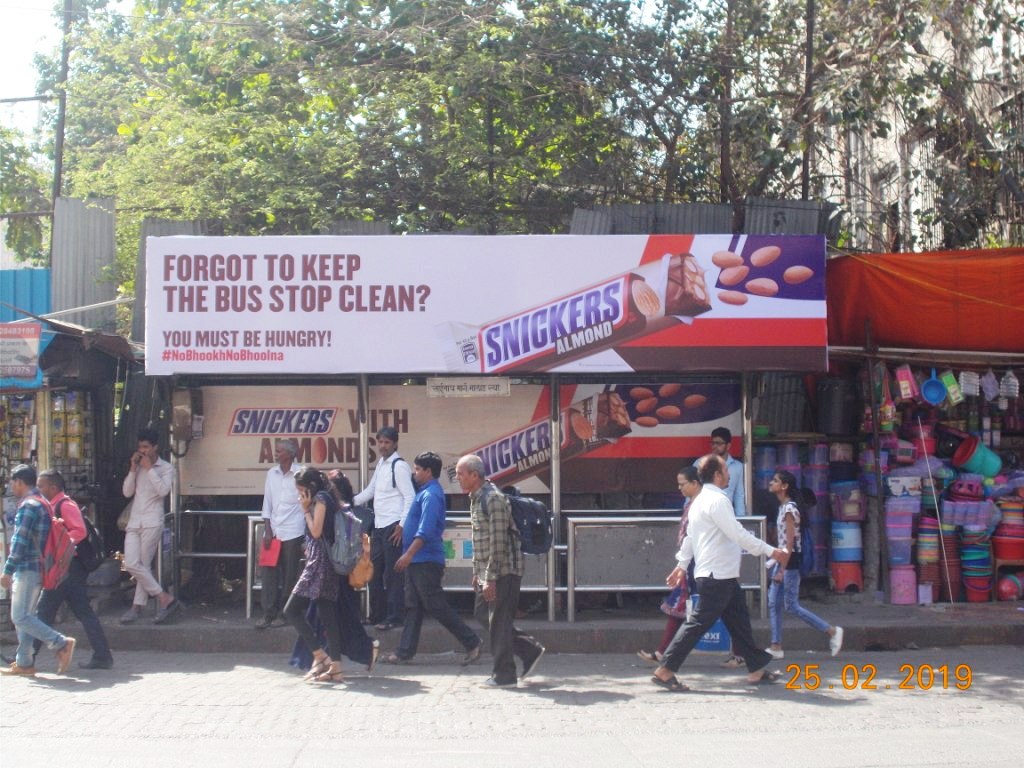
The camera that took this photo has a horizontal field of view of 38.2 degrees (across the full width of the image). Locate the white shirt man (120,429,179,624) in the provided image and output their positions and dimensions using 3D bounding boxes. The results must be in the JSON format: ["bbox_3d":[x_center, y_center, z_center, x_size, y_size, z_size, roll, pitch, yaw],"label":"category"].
[{"bbox_3d":[-3.100,1.219,12.650,0.480,1.670,0.380,-1,-3,19],"label":"white shirt man"}]

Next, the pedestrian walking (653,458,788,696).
[{"bbox_3d":[1.504,1.359,10.720,0.930,1.670,0.520,0,-3,-9],"label":"pedestrian walking"}]

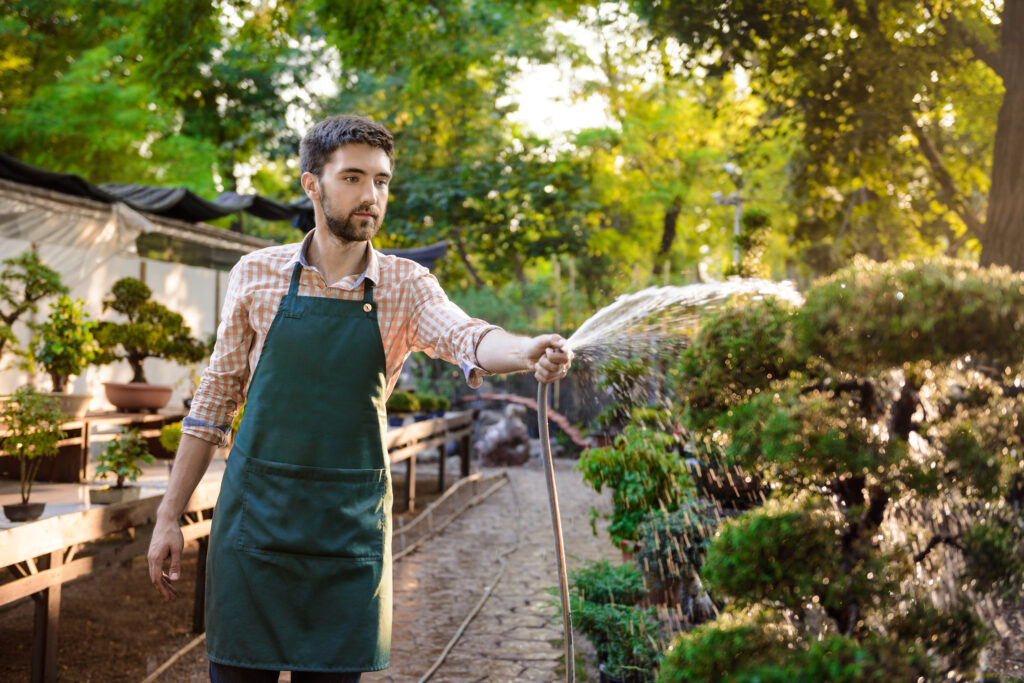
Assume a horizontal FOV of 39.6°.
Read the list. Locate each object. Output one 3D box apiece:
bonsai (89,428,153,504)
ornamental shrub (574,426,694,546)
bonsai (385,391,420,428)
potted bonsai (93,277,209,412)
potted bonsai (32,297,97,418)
[{"bbox_3d":[-1.591,0.508,5.780,0.255,0.305,0.210,1,-1,-7],"label":"bonsai"},{"bbox_3d":[0.685,0.799,7.950,0.640,0.660,0.560,1,-1,-7],"label":"ornamental shrub"},{"bbox_3d":[-0.932,0.570,12.100,0.300,0.305,0.300,1,-1,-7],"label":"bonsai"},{"bbox_3d":[-1.868,0.016,7.350,0.600,0.700,0.460,1,-1,-7],"label":"potted bonsai"},{"bbox_3d":[-2.124,0.071,6.750,0.320,0.585,0.300,1,-1,-7],"label":"potted bonsai"}]

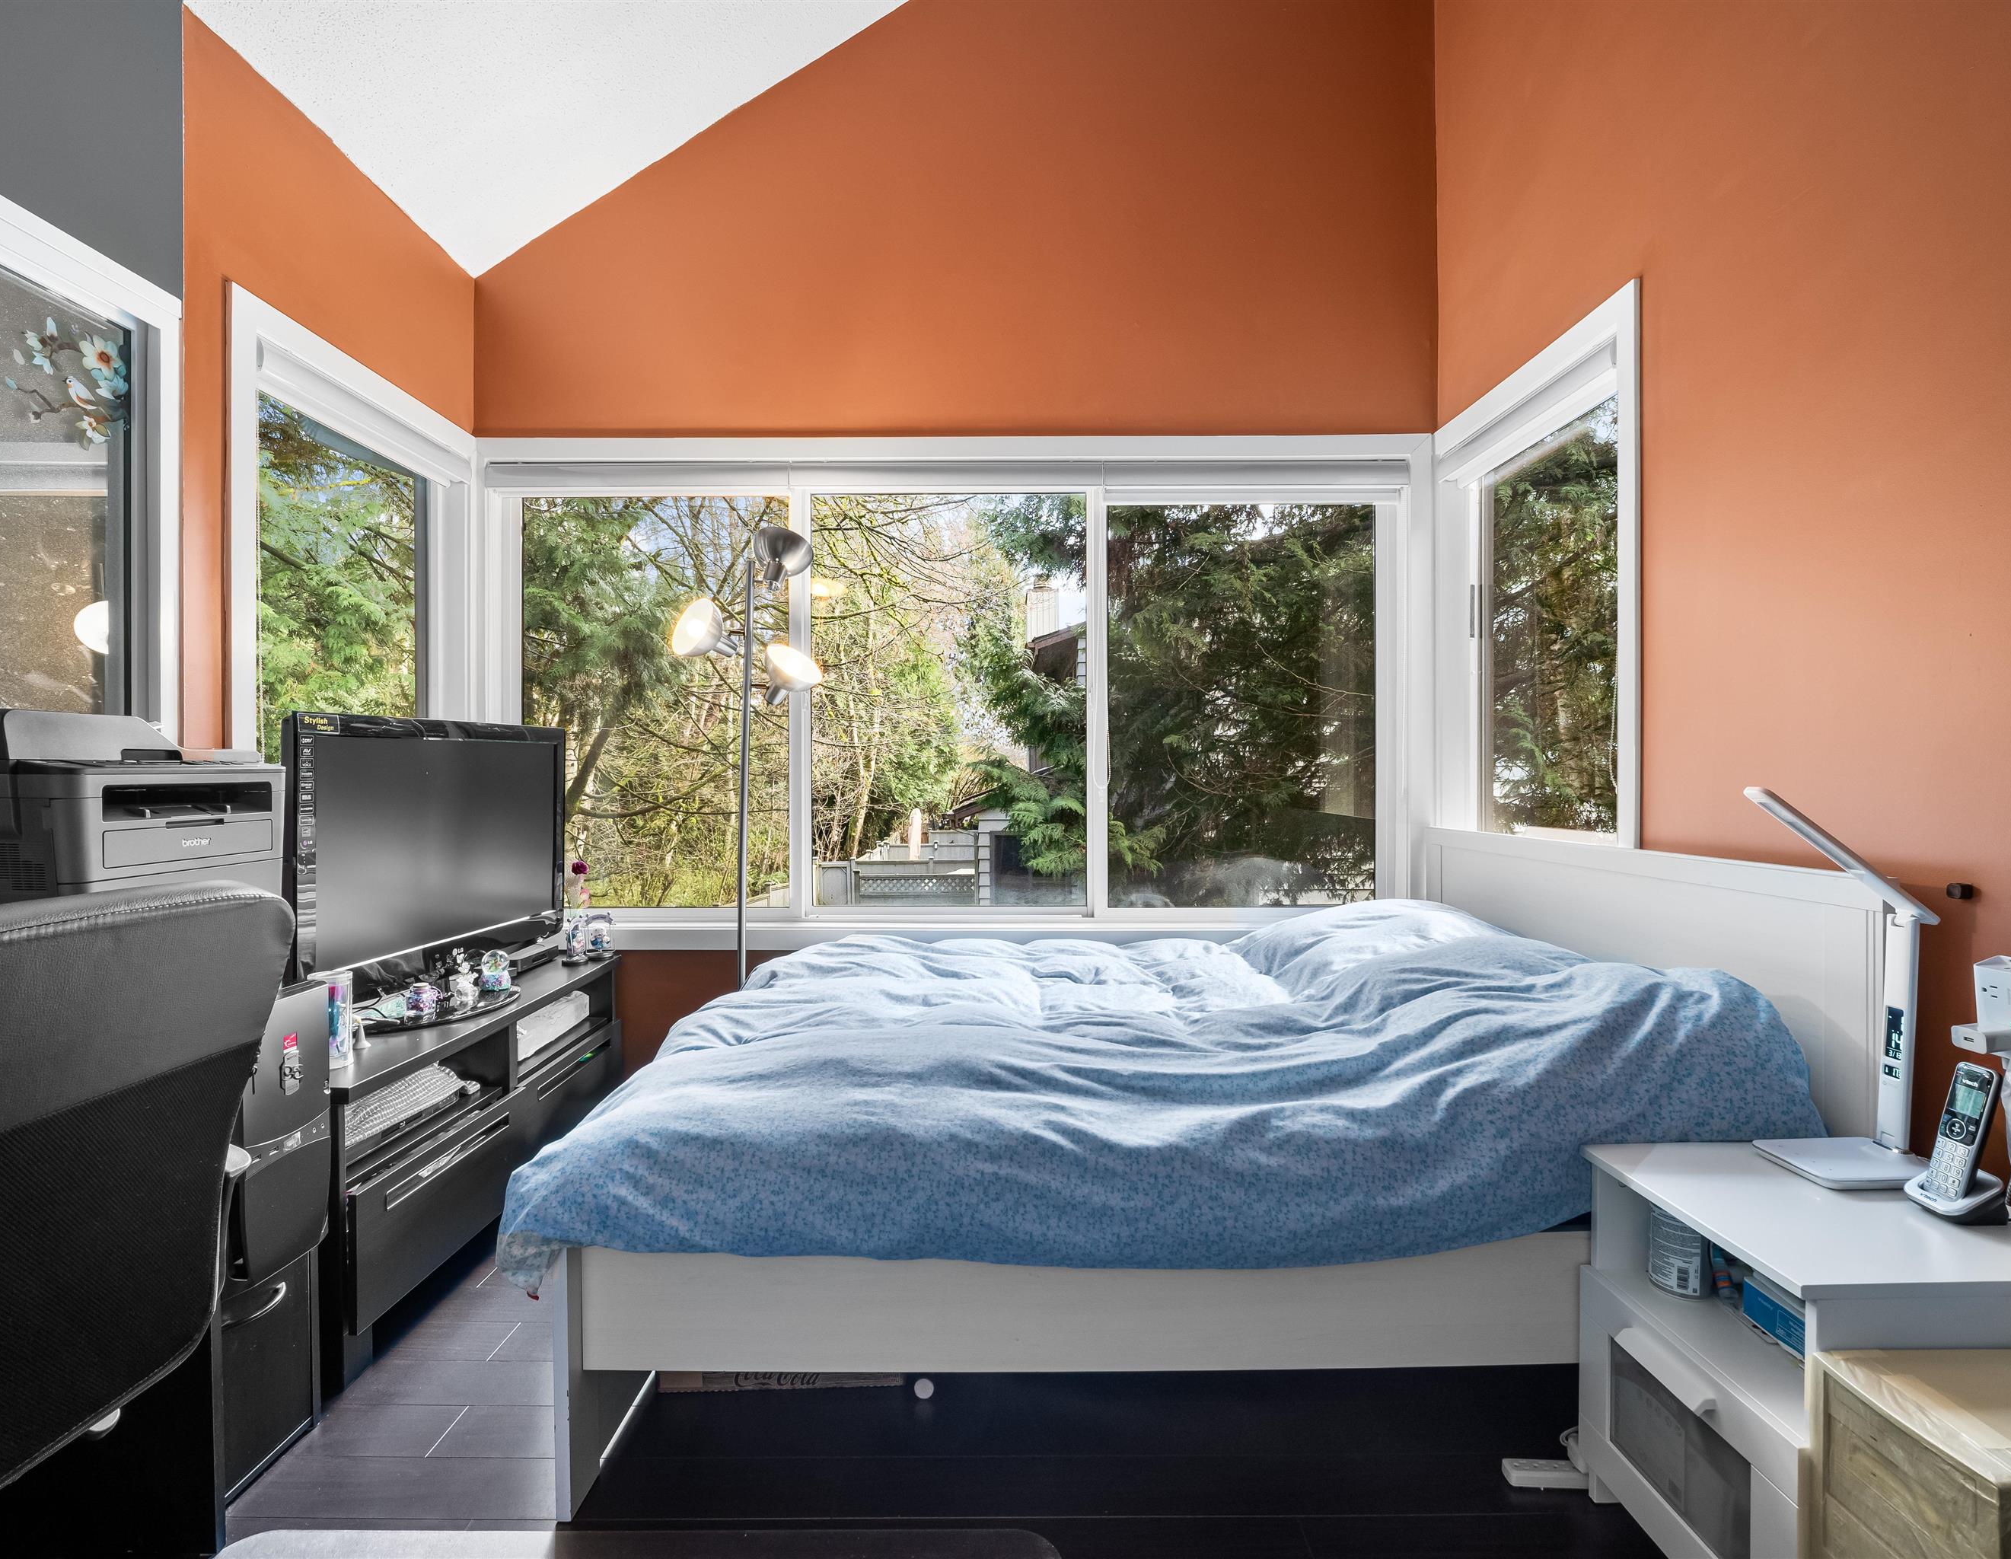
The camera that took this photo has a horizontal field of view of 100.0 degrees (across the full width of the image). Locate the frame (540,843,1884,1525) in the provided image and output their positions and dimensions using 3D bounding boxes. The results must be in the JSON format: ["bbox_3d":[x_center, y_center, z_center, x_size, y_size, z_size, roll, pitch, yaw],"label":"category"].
[{"bbox_3d":[0.332,0.636,1.969,2.034,0.974,1.387,0,0,0],"label":"frame"}]

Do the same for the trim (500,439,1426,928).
[{"bbox_3d":[-0.167,-0.290,2.708,2.974,1.570,0.100,0,0,0],"label":"trim"}]

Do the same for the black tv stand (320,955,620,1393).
[{"bbox_3d":[-1.413,0.842,2.104,0.430,0.564,1.127,0,0,0],"label":"black tv stand"}]

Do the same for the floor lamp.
[{"bbox_3d":[-0.761,0.185,2.486,0.452,1.876,0.360,0,0,0],"label":"floor lamp"}]

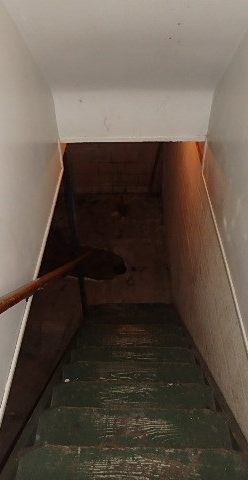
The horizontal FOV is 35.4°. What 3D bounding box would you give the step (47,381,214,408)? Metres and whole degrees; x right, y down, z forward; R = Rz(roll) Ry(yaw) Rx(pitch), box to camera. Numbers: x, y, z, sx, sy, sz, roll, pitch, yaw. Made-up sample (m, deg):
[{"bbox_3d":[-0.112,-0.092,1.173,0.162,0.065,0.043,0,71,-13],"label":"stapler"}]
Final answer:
[{"bbox_3d":[0.047,0.890,2.046,0.850,0.065,0.250,0,42,1],"label":"step"}]

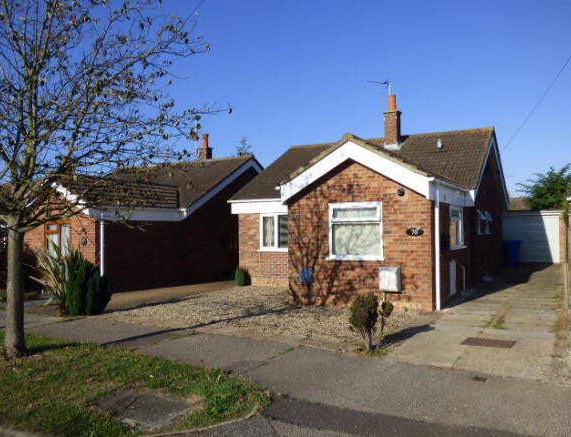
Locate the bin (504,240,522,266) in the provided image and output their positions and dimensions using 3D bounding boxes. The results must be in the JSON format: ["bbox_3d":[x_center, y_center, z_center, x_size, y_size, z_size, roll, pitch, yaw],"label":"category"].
[{"bbox_3d":[9.301,1.371,20.585,0.580,1.060,0.700,-1,-1,30],"label":"bin"}]

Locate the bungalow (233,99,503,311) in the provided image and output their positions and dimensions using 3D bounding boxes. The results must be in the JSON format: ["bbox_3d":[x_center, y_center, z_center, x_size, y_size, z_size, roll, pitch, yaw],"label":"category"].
[{"bbox_3d":[2.481,-0.827,16.429,7.600,5.700,11.900,-1,-1,30],"label":"bungalow"}]

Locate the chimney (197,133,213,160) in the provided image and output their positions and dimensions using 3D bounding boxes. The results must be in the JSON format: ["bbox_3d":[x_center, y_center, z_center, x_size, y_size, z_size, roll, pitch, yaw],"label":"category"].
[{"bbox_3d":[-3.473,-3.081,22.086,0.500,1.150,0.500,-1,-1,30],"label":"chimney"}]

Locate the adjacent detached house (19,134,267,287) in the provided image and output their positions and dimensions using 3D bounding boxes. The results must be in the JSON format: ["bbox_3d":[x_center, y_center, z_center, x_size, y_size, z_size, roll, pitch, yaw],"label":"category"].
[{"bbox_3d":[-5.568,-0.518,20.876,7.600,5.600,12.000,-1,-1,30],"label":"adjacent detached house"}]

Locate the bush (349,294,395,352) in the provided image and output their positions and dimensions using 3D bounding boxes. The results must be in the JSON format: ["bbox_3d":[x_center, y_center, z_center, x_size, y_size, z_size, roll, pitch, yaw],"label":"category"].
[{"bbox_3d":[1.159,1.380,6.758,0.560,0.720,0.460,0,-1,0],"label":"bush"}]

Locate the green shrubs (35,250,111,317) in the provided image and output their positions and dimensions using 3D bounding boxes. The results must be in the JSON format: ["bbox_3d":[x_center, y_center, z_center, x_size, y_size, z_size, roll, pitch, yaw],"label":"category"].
[{"bbox_3d":[-4.433,1.302,10.614,1.380,1.330,1.100,0,-1,0],"label":"green shrubs"}]

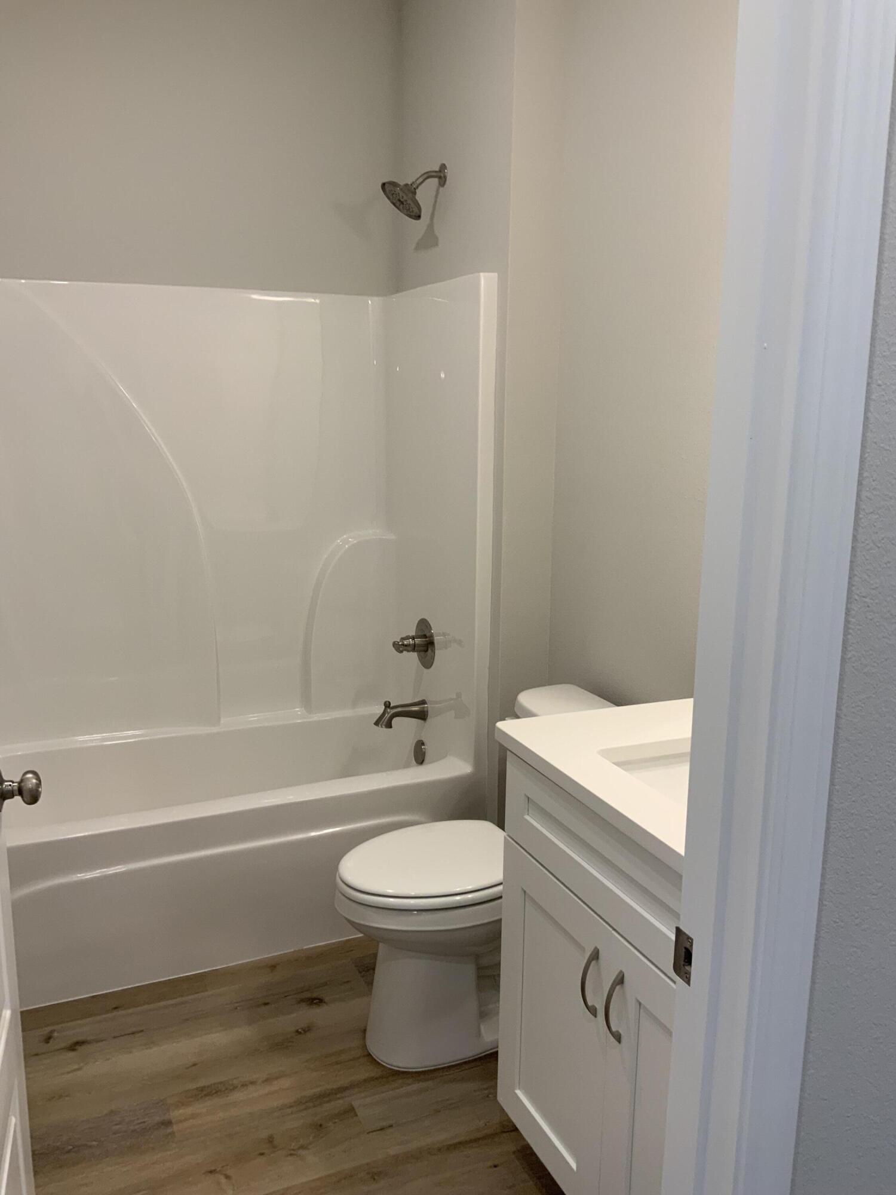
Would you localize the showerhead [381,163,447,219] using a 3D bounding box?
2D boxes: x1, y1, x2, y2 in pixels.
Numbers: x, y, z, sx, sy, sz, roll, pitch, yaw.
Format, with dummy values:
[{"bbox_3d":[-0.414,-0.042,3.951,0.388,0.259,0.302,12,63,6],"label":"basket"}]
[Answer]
[{"bbox_3d":[-0.099,-1.181,2.901,0.192,0.163,0.144,-4,13,-23],"label":"showerhead"}]

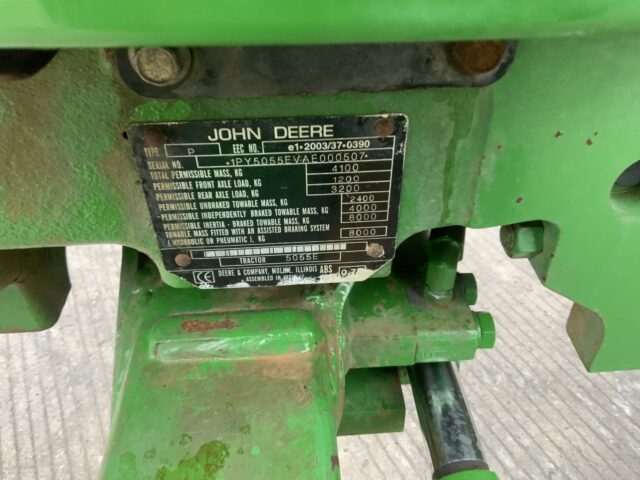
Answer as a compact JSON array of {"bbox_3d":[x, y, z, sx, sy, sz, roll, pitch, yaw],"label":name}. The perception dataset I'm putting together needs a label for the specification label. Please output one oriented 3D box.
[{"bbox_3d":[-0.021,-0.014,0.261,0.120,0.099,0.003,-3,40,-2],"label":"specification label"}]

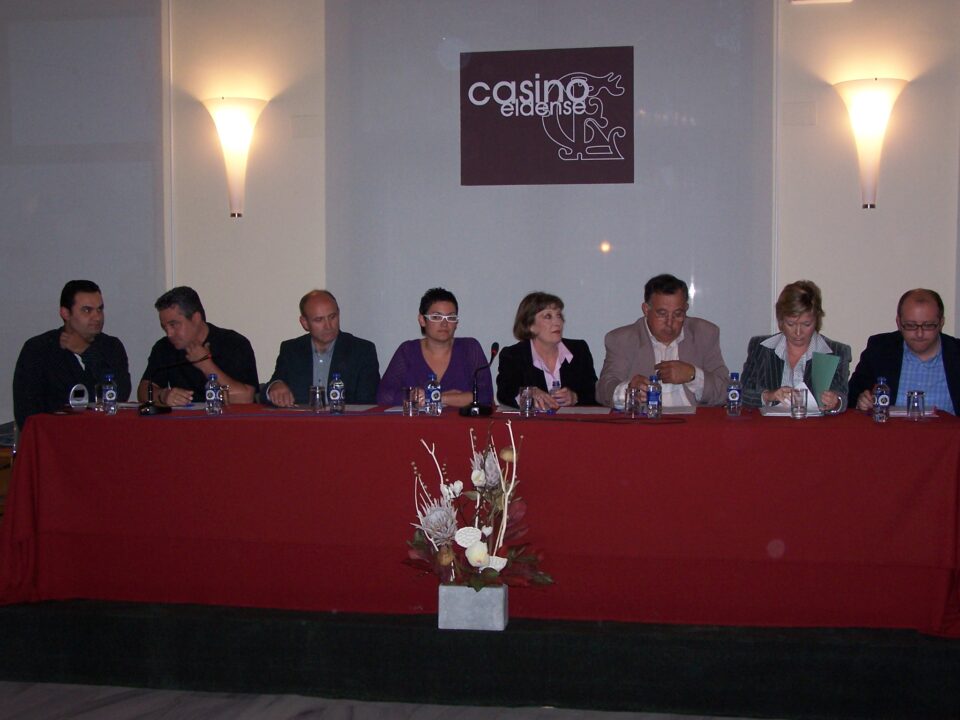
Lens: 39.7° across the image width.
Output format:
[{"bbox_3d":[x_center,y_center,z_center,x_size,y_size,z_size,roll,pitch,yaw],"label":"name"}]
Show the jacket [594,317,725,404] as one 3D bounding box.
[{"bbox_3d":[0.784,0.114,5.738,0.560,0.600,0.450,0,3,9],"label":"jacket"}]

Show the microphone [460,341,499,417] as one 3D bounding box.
[{"bbox_3d":[-0.002,0.077,5.485,0.120,0.299,0.160,1,3,23],"label":"microphone"}]

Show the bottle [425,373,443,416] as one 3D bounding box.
[{"bbox_3d":[-0.185,0.138,5.303,0.061,0.170,0.061,0,2,10],"label":"bottle"}]

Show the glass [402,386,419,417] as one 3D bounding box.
[{"bbox_3d":[-0.274,0.166,5.288,0.067,0.115,0.067,0,2,0],"label":"glass"}]

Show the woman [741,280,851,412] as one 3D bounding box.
[{"bbox_3d":[1.341,0.324,5.598,0.480,1.300,0.780,0,3,10],"label":"woman"}]

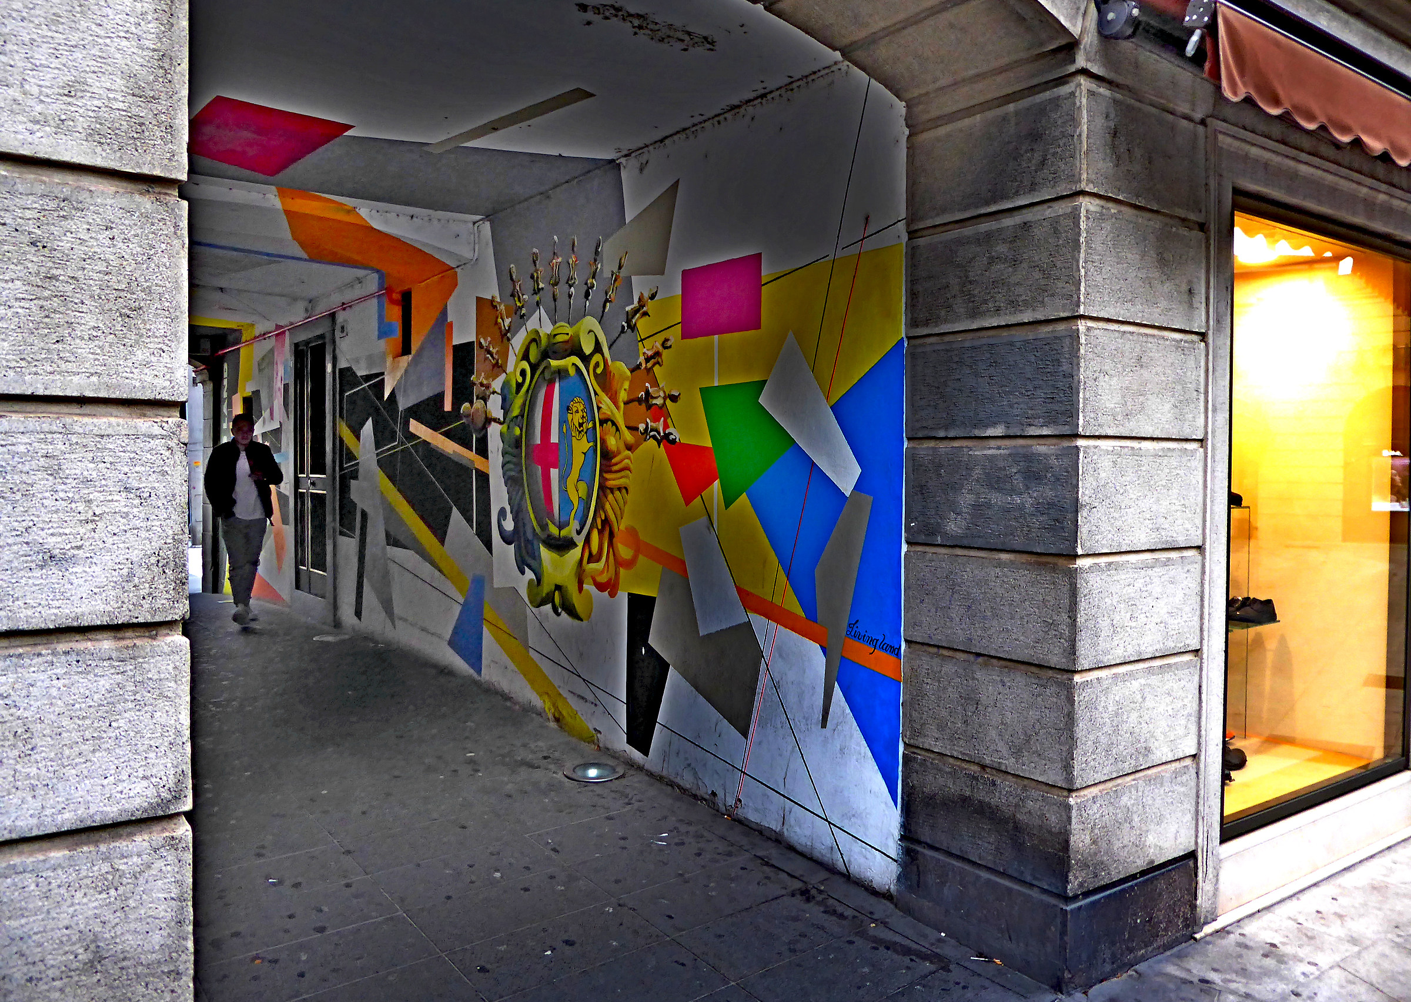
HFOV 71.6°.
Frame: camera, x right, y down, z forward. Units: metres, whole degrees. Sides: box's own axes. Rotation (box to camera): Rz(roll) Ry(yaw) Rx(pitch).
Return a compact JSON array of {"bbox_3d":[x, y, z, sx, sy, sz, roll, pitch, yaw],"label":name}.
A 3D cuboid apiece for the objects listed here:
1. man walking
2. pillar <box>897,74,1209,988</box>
[{"bbox_3d":[-3.730,0.147,7.900,0.580,1.740,0.420,-1,2,-34],"label":"man walking"},{"bbox_3d":[1.161,0.101,3.375,0.700,2.720,0.700,-1,2,-35],"label":"pillar"}]

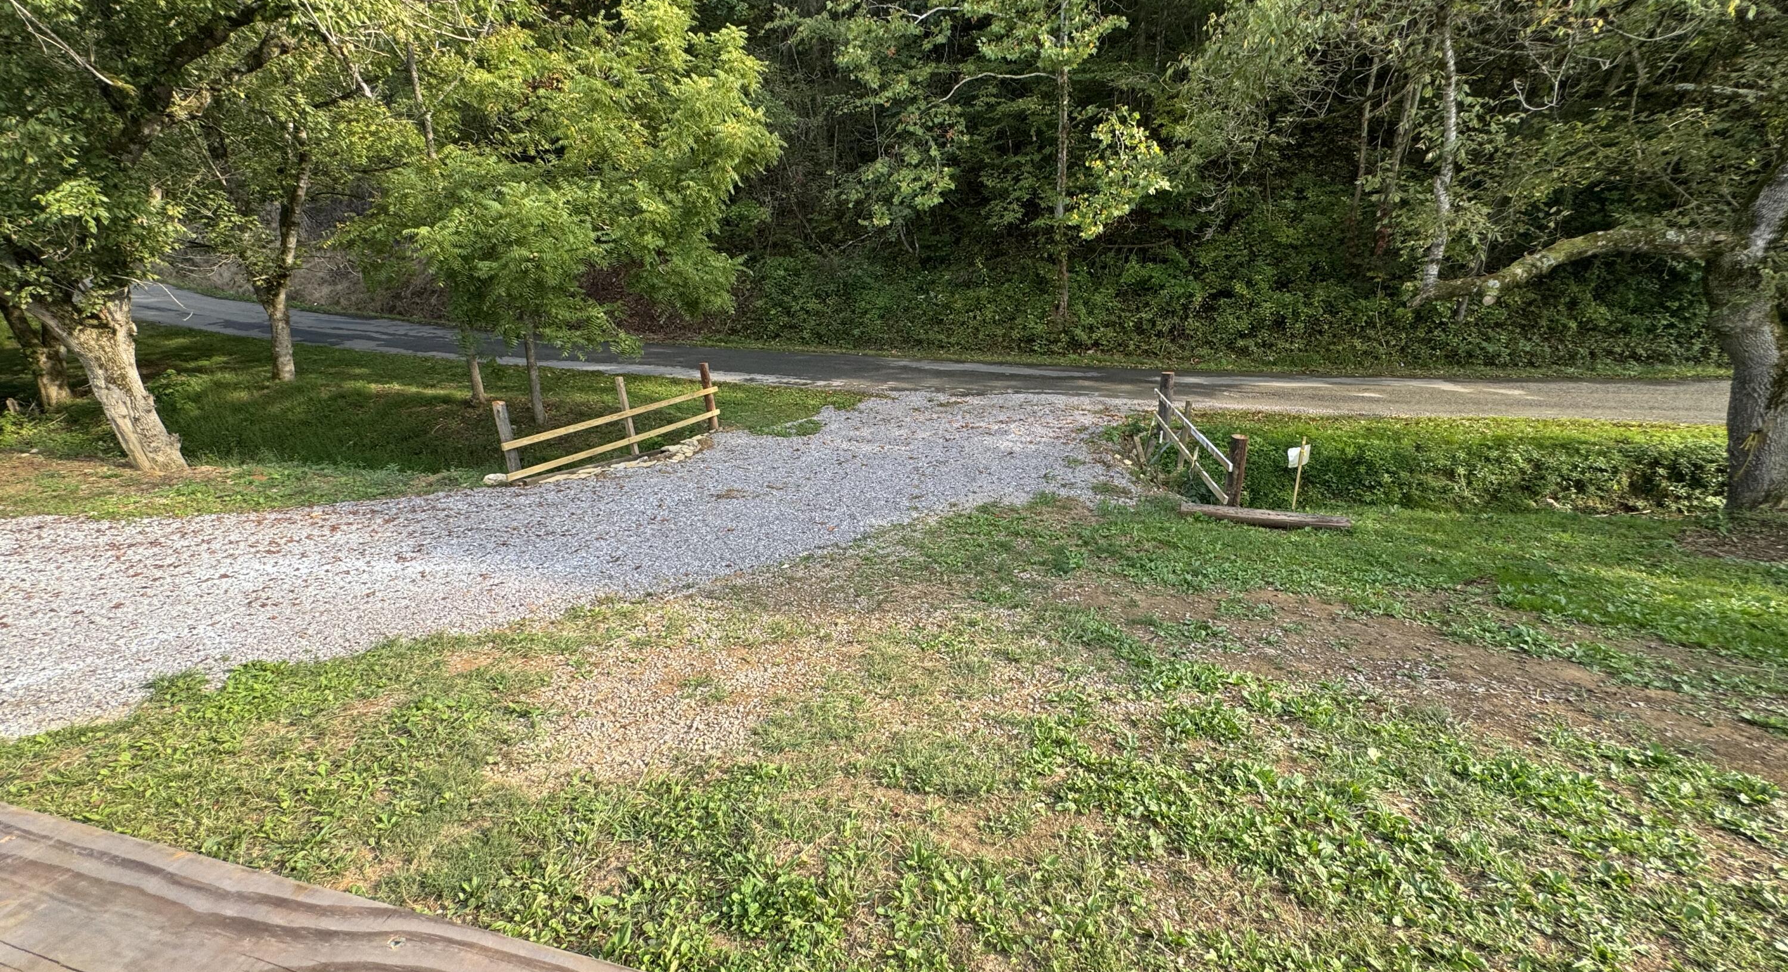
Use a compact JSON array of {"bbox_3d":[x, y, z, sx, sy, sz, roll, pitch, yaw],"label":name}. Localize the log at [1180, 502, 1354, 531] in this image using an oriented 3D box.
[{"bbox_3d":[4.096,0.333,8.000,1.656,0.165,0.175,5,20,21],"label":"log"}]

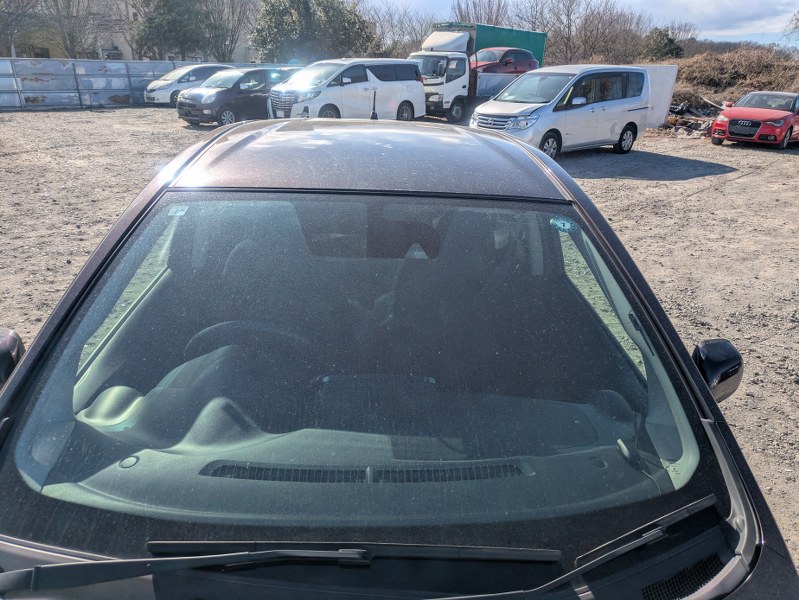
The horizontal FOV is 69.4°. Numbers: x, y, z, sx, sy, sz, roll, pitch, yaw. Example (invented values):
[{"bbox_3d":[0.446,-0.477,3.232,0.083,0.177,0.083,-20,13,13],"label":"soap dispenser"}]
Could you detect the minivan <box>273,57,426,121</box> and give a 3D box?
[{"bbox_3d":[-1.464,-6.183,17.232,4.930,1.890,1.860,-20,30,-41],"label":"minivan"}]

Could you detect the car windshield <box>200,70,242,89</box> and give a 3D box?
[{"bbox_3d":[-5.019,-6.191,16.271,1.280,0.460,0.580,19,28,36],"label":"car windshield"}]

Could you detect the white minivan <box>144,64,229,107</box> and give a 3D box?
[{"bbox_3d":[-8.366,-8.829,23.693,3.900,1.520,1.700,-18,30,-40],"label":"white minivan"}]

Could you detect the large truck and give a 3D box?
[{"bbox_3d":[2.753,-8.129,20.778,1.880,3.000,6.500,19,28,36],"label":"large truck"}]

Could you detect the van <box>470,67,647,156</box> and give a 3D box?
[{"bbox_3d":[3.628,-4.181,12.726,4.700,1.870,1.710,-16,28,-36],"label":"van"}]

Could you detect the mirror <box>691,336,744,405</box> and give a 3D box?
[{"bbox_3d":[0.838,0.194,1.570,0.170,0.150,0.120,-2,23,-7],"label":"mirror"}]

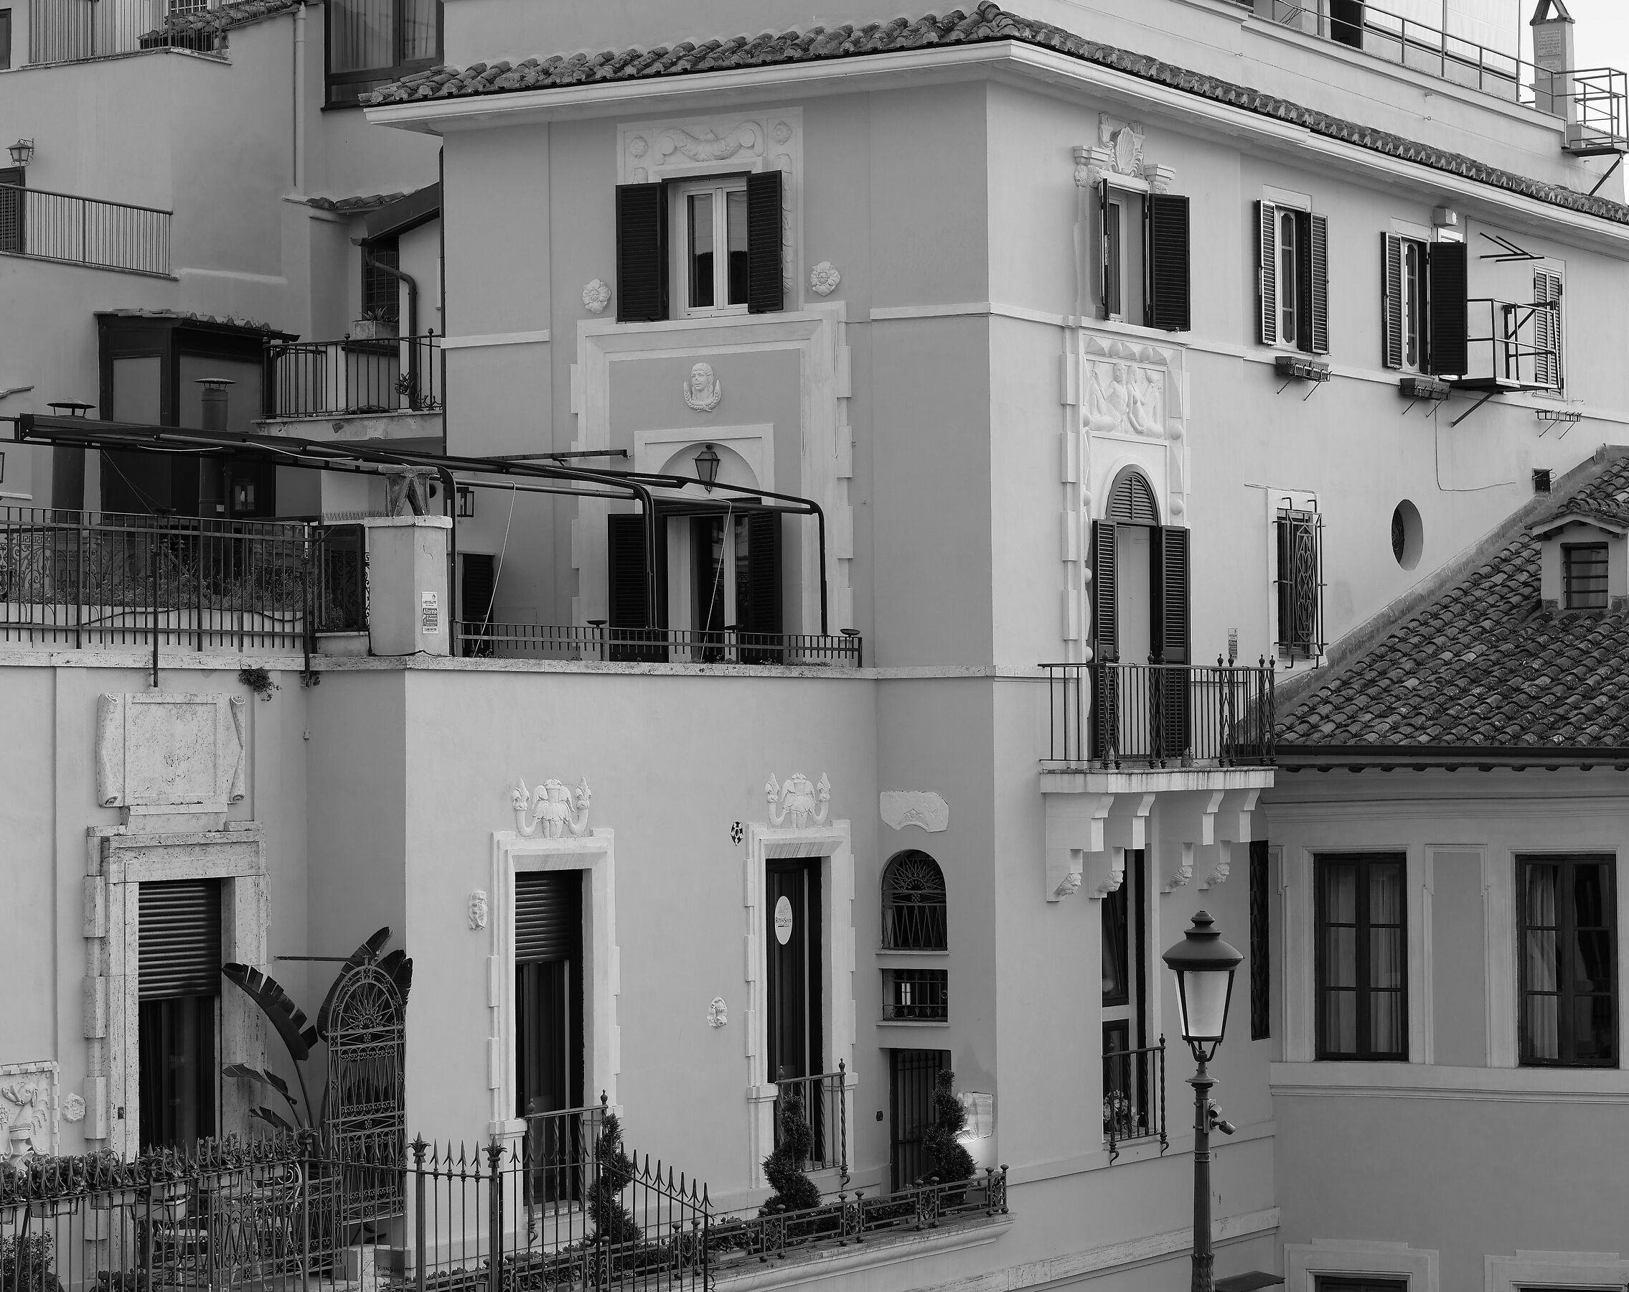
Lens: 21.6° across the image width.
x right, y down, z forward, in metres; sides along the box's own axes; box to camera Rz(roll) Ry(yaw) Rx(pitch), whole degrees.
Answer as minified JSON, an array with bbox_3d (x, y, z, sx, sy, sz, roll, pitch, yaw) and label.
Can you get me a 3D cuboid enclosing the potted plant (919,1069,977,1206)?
[{"bbox_3d":[1.357,5.024,43.591,0.573,1.433,0.573,-1,-1,0],"label":"potted plant"}]

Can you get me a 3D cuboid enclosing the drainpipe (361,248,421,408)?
[{"bbox_3d":[-5.161,-3.873,52.186,0.634,1.920,0.300,-1,-2,31],"label":"drainpipe"}]

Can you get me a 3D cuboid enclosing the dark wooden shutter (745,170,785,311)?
[{"bbox_3d":[-0.513,-4.279,45.375,0.522,1.476,0.045,-2,-2,44],"label":"dark wooden shutter"}]

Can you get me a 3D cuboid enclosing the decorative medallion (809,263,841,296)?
[{"bbox_3d":[0.108,-3.948,46.075,0.350,0.377,0.100,-1,-2,31],"label":"decorative medallion"}]

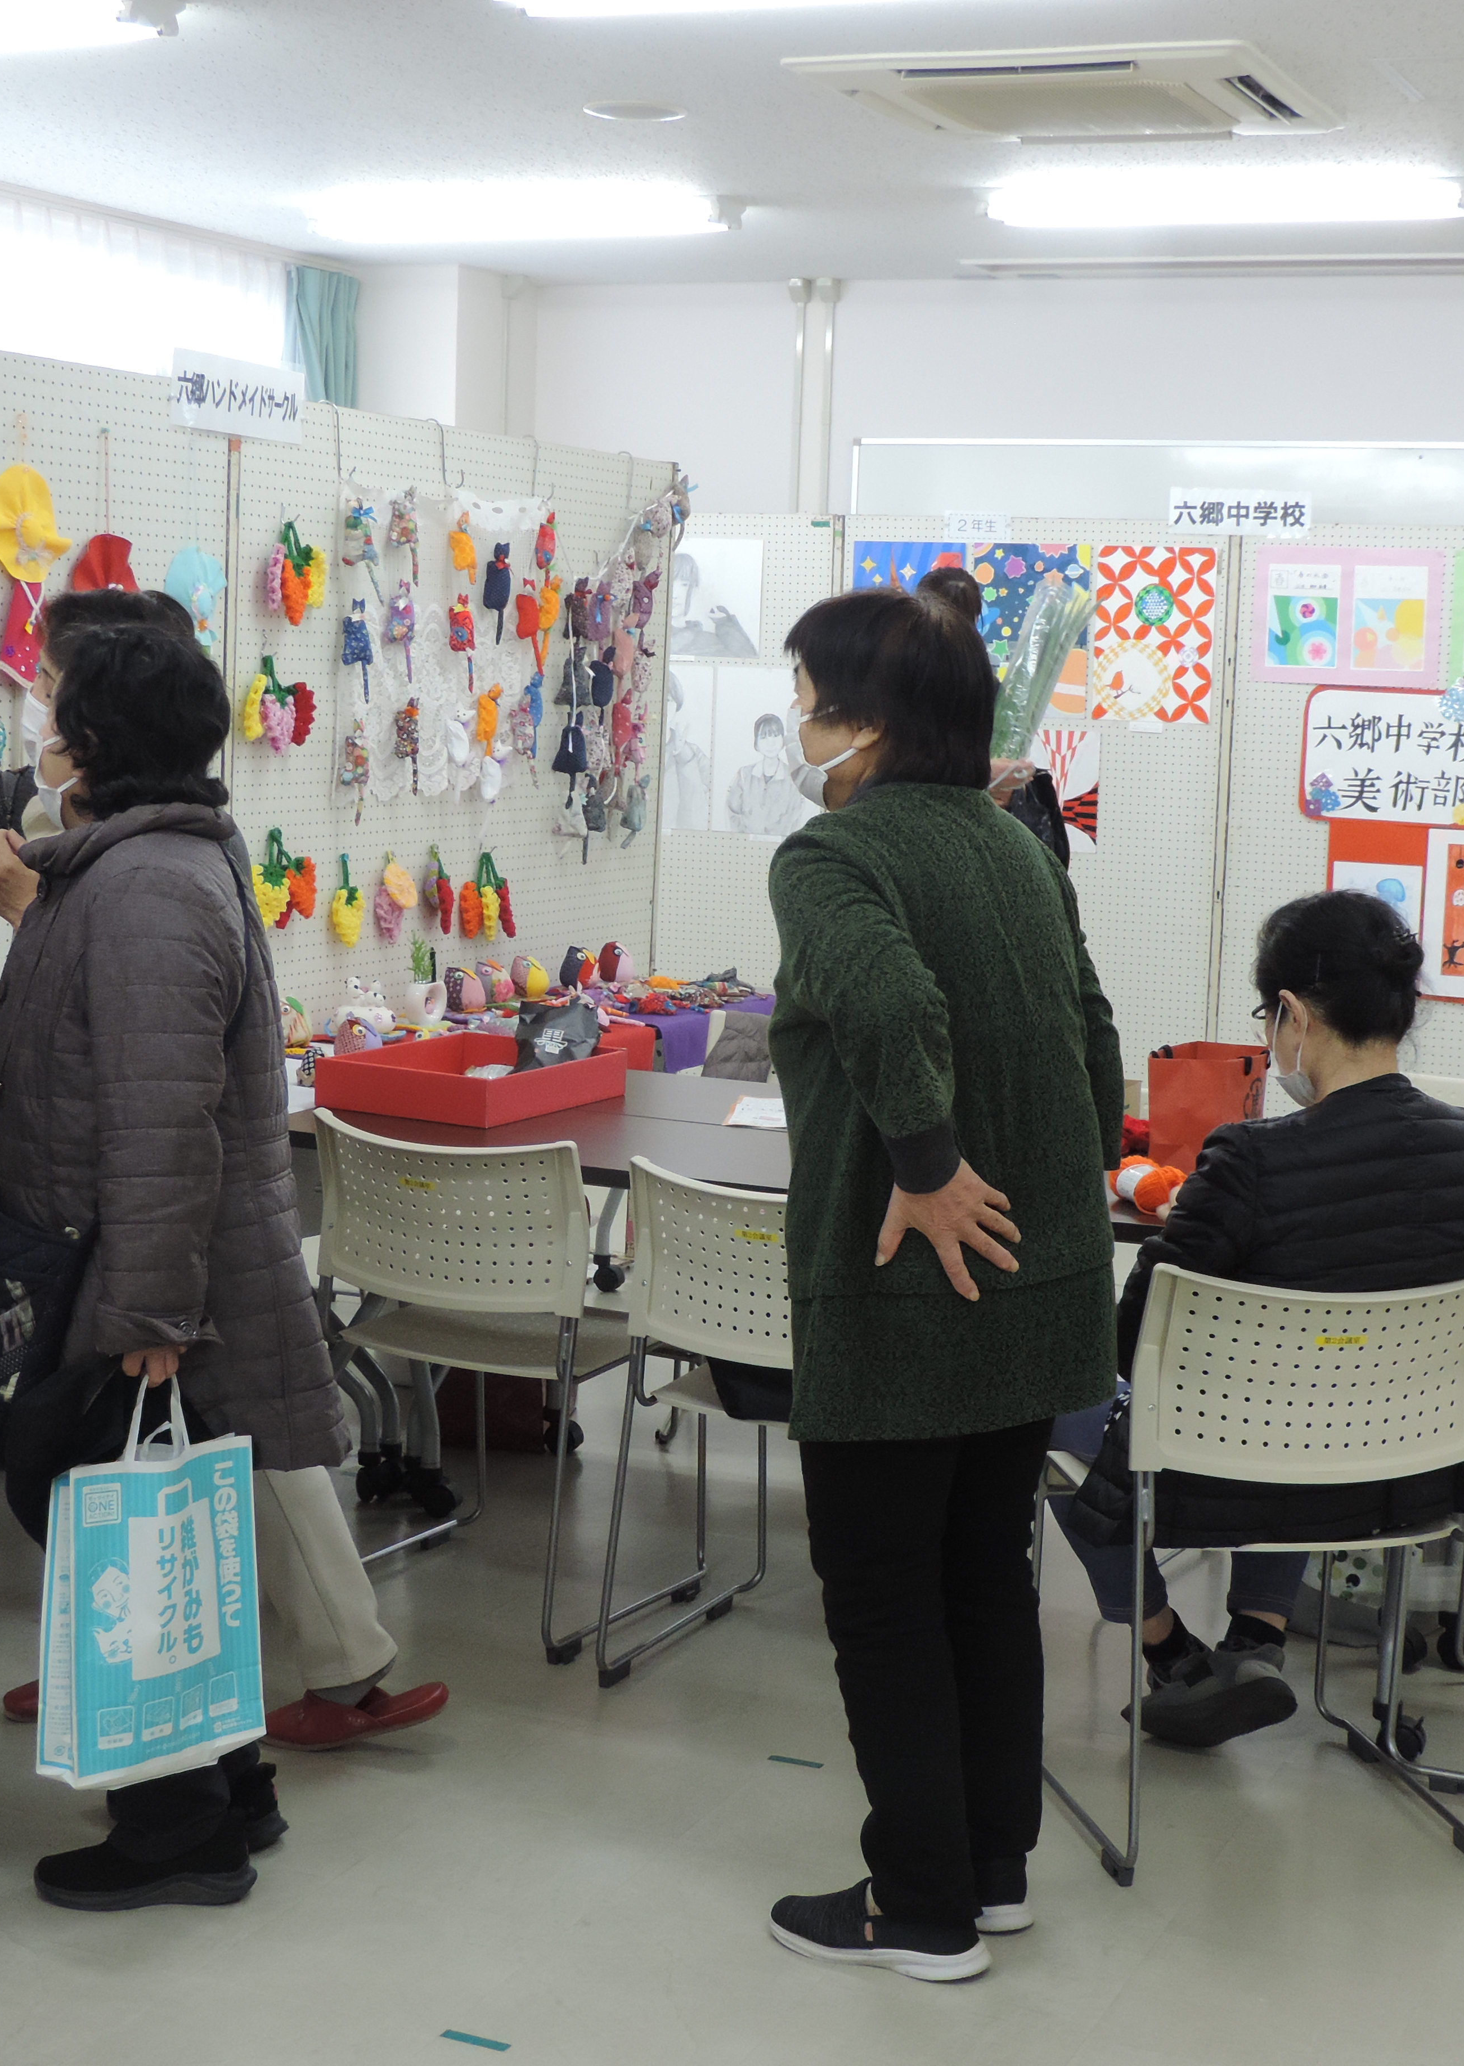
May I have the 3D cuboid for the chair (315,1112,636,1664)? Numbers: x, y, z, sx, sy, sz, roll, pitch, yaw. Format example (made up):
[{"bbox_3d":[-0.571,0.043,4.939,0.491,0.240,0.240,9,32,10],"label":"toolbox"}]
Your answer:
[{"bbox_3d":[-0.357,0.513,5.014,0.500,0.780,0.550,6,8,30],"label":"chair"}]

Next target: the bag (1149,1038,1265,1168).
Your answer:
[{"bbox_3d":[0.693,0.115,4.621,0.120,0.175,0.210,6,8,27],"label":"bag"}]

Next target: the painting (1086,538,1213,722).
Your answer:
[{"bbox_3d":[1.239,-1.170,9.368,0.370,0.520,0.015,5,8,23],"label":"painting"}]

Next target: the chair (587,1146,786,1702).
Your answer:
[{"bbox_3d":[0.138,0.571,4.691,0.500,0.780,0.550,6,8,27],"label":"chair"}]

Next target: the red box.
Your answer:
[{"bbox_3d":[-0.448,0.080,5.559,0.352,0.079,0.482,6,8,27],"label":"red box"}]

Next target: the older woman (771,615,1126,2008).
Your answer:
[{"bbox_3d":[0.228,0.264,3.529,0.370,1.508,0.450,8,9,39],"label":"older woman"}]

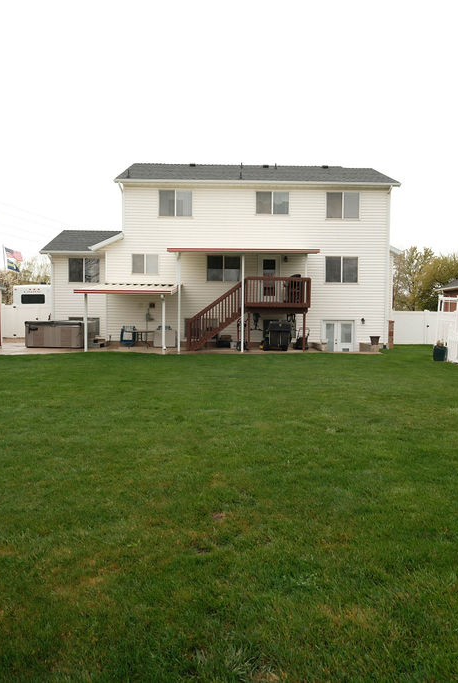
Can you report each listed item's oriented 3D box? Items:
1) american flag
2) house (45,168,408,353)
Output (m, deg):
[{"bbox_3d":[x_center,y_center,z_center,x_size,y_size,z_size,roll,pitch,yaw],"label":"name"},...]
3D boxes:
[{"bbox_3d":[-19.221,-7.332,37.690,1.600,2.200,0.400,0,3,0],"label":"american flag"},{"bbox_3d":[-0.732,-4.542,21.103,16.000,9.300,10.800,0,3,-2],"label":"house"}]

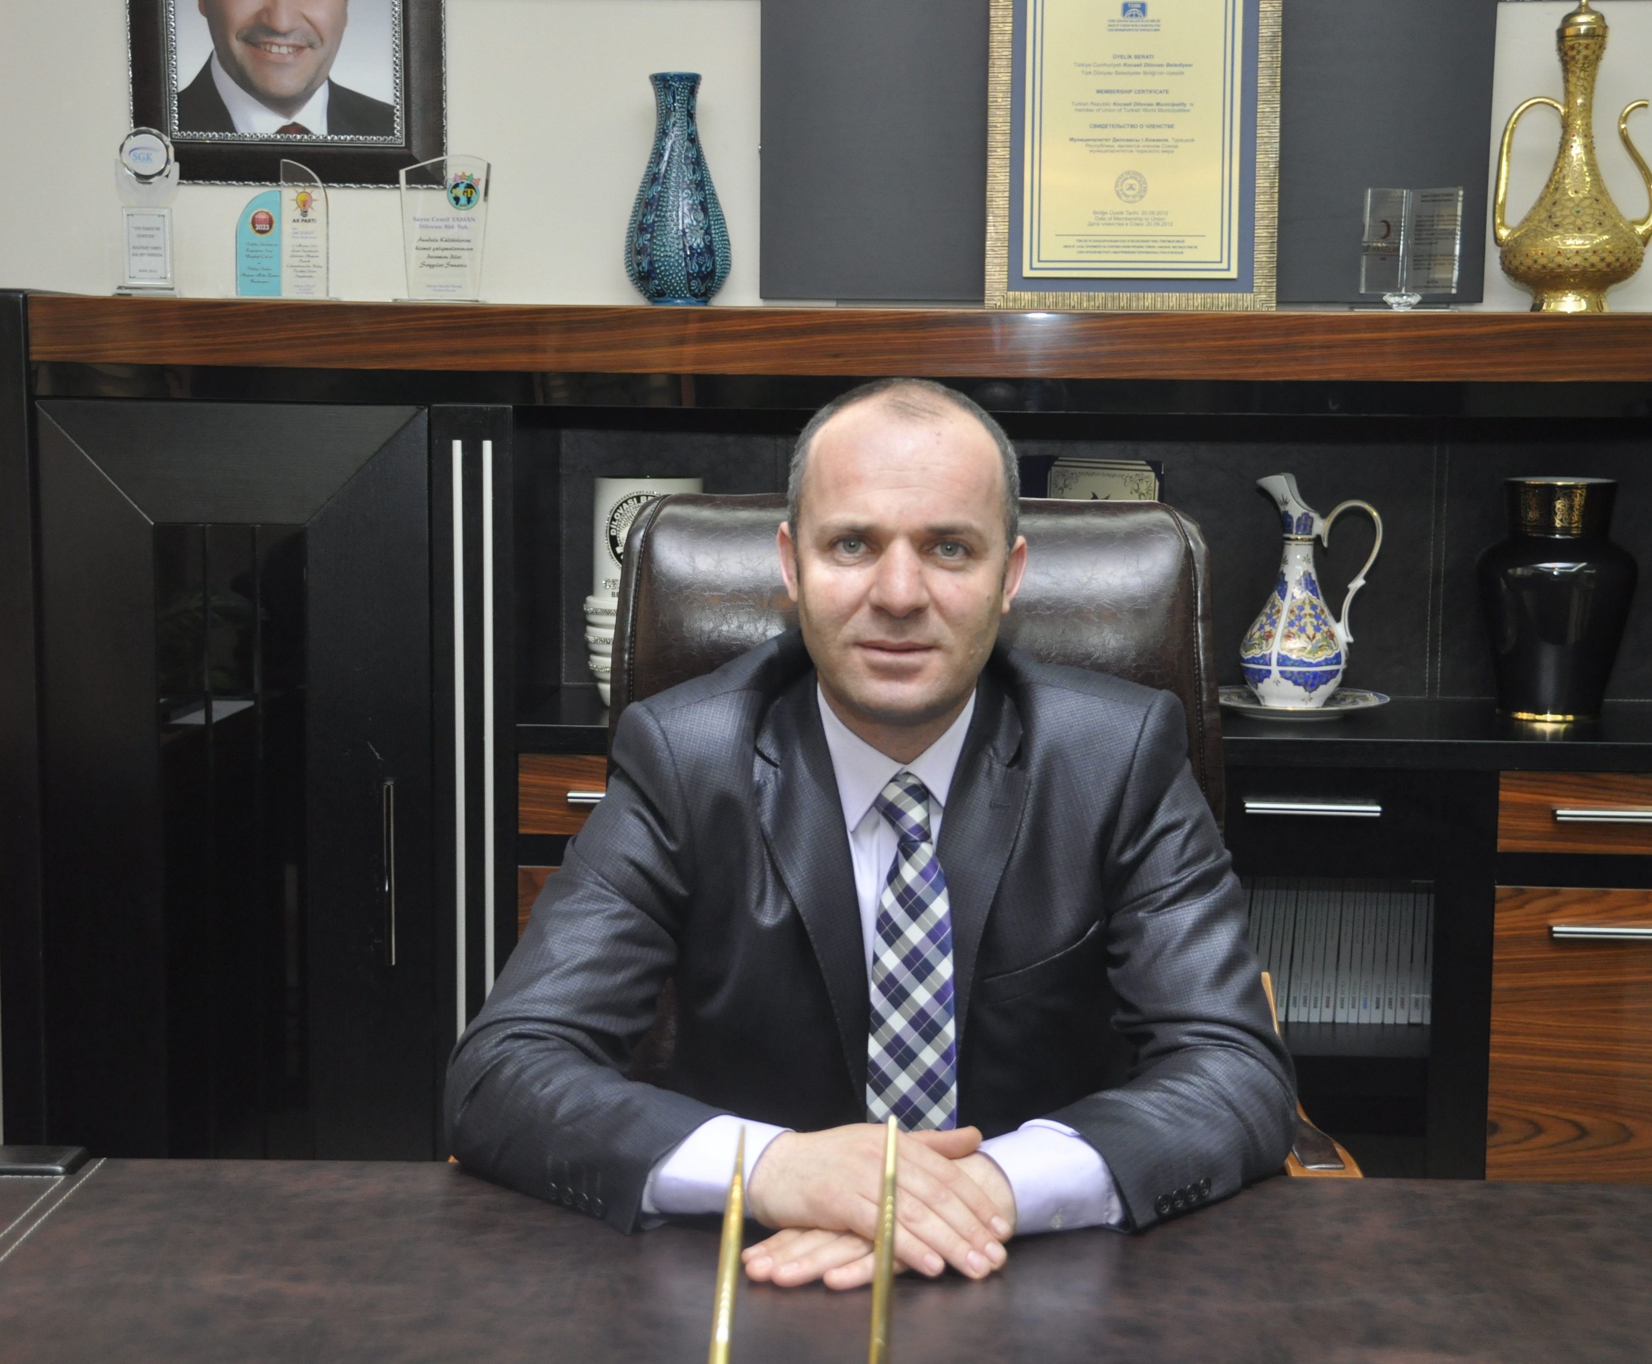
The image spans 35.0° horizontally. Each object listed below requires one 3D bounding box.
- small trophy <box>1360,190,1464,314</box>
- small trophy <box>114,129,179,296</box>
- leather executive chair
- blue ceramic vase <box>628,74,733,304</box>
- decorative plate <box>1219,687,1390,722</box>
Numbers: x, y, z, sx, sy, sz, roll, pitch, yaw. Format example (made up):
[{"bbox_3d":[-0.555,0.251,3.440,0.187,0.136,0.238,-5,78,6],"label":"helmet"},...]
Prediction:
[{"bbox_3d":[0.699,-0.518,3.138,0.127,0.150,0.060,1,7,2],"label":"small trophy"},{"bbox_3d":[-0.825,-0.570,3.185,0.078,0.201,0.055,1,7,2],"label":"small trophy"},{"bbox_3d":[0.057,0.443,1.937,0.660,1.140,0.730,1,7,5],"label":"leather executive chair"},{"bbox_3d":[-0.181,-0.598,3.189,0.129,0.285,0.129,1,7,2],"label":"blue ceramic vase"},{"bbox_3d":[0.583,0.029,3.273,0.242,0.026,0.242,1,7,2],"label":"decorative plate"}]

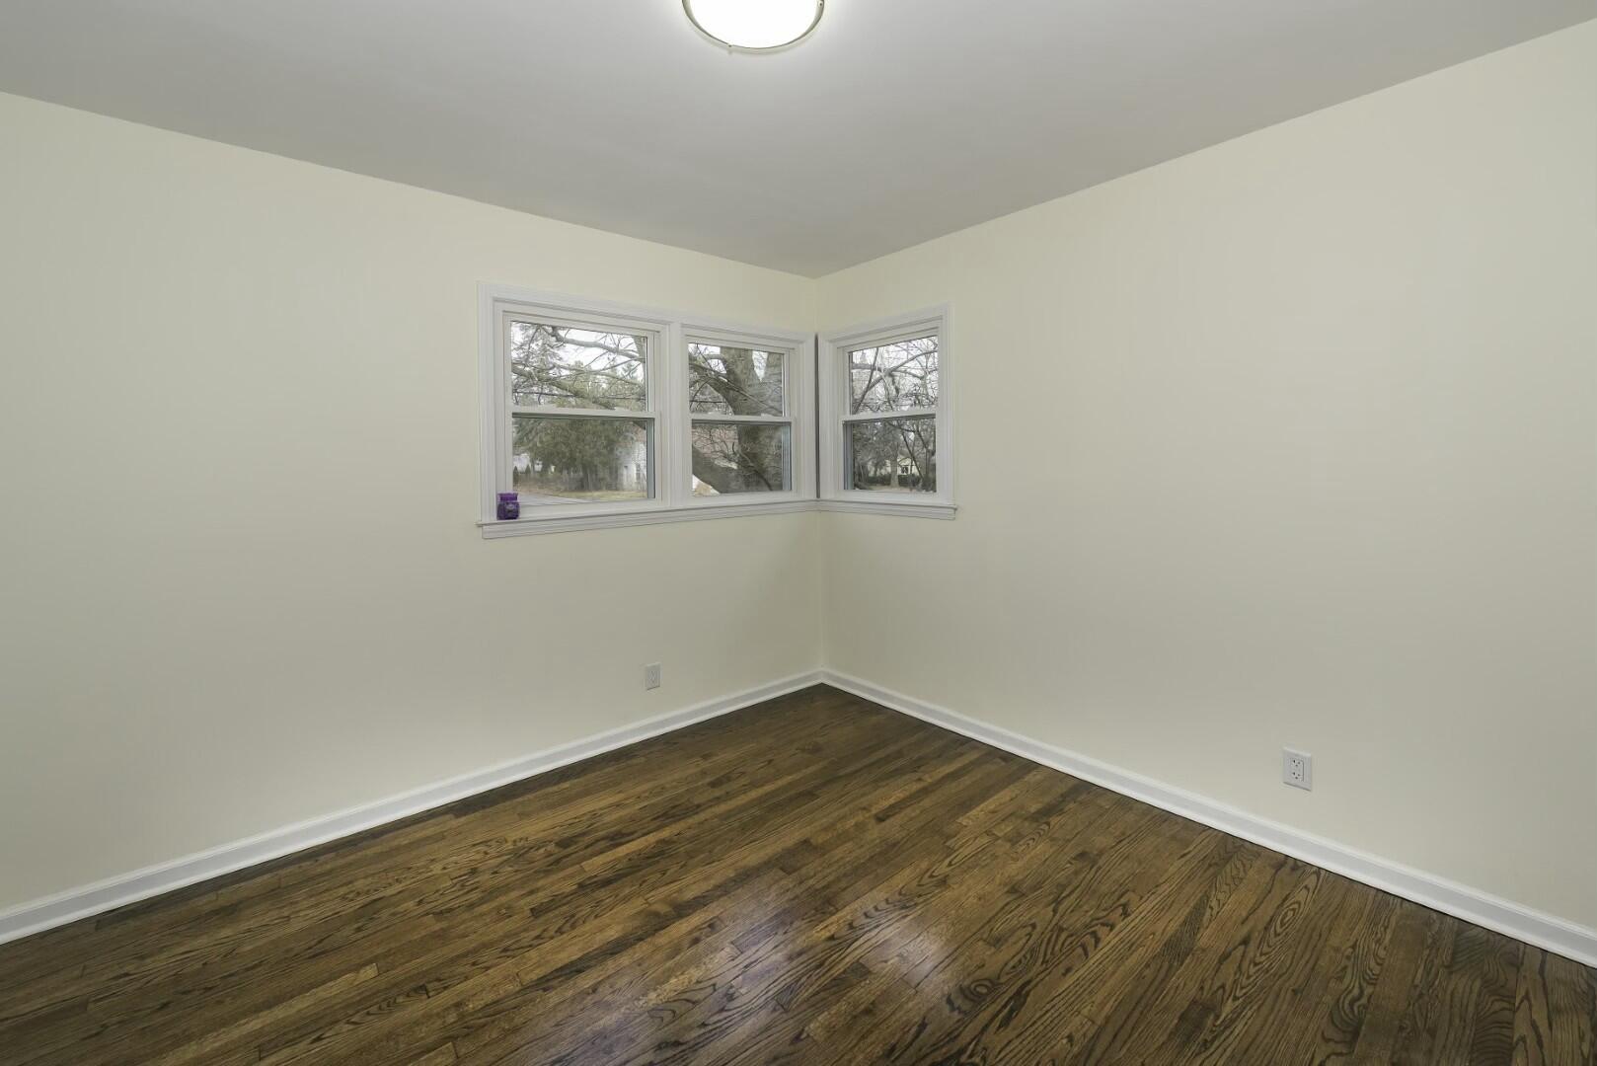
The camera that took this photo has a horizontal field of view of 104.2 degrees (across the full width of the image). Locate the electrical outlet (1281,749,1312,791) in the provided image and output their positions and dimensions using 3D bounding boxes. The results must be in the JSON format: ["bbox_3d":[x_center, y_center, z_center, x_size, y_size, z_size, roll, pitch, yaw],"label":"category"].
[{"bbox_3d":[1.608,0.761,2.000,0.009,0.117,0.072,-4,5,-40],"label":"electrical outlet"}]

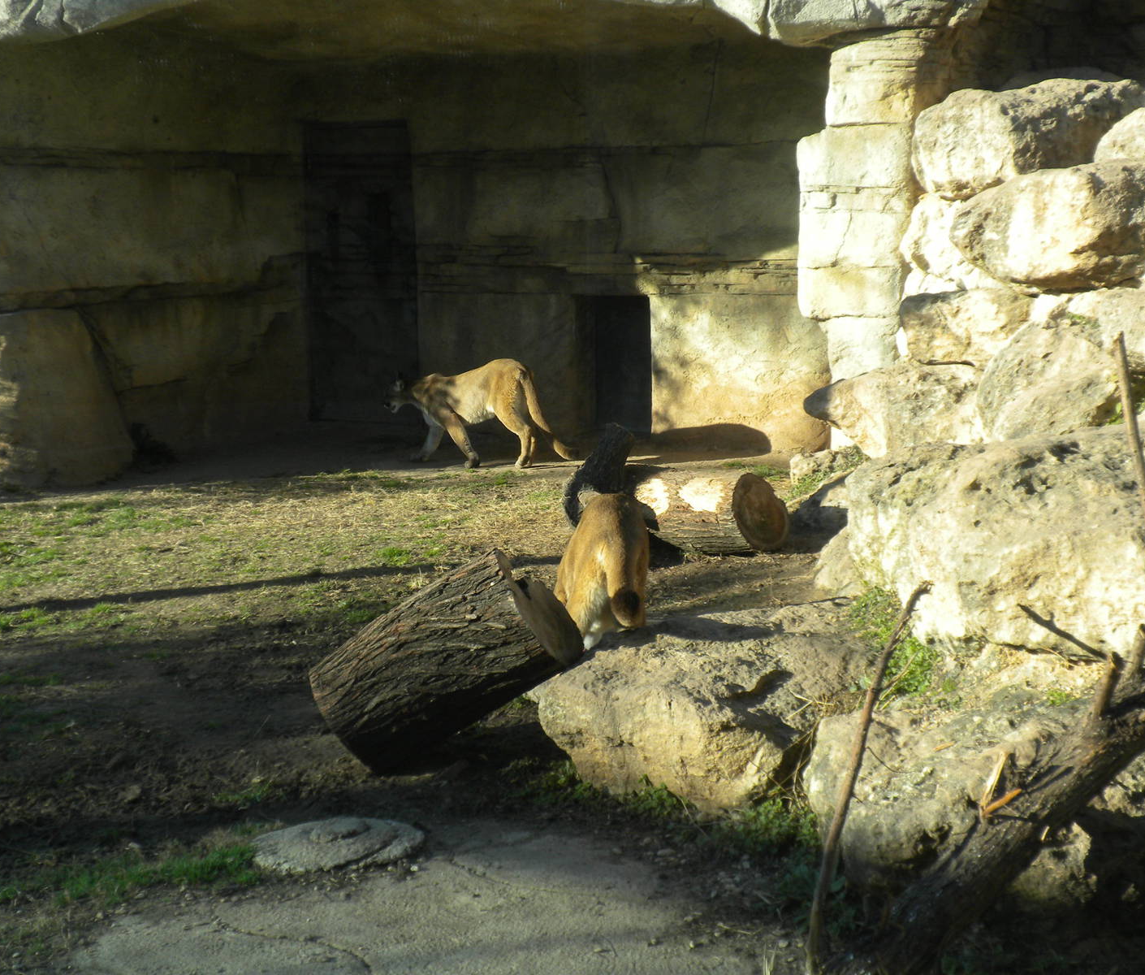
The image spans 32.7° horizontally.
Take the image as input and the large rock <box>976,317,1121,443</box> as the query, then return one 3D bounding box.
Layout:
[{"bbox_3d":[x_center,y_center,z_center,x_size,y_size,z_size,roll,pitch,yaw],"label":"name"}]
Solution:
[{"bbox_3d":[2.407,-0.523,9.900,0.680,0.620,0.550,-1,8,0],"label":"large rock"}]

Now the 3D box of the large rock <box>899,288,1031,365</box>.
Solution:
[{"bbox_3d":[2.070,-0.844,10.300,0.660,0.400,0.500,-3,8,-10],"label":"large rock"}]

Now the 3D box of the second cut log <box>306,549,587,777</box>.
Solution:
[{"bbox_3d":[-0.380,0.500,5.943,0.700,0.400,0.400,-31,4,9],"label":"second cut log"}]

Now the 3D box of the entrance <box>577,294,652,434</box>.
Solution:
[{"bbox_3d":[0.311,-0.800,12.665,0.570,0.920,0.220,4,10,35],"label":"entrance"}]

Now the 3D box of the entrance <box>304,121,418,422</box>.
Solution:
[{"bbox_3d":[-1.486,-1.514,13.700,0.770,2.100,0.300,-1,8,0],"label":"entrance"}]

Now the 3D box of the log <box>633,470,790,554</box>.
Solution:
[{"bbox_3d":[0.603,0.104,9.877,0.820,0.400,0.400,5,10,35],"label":"log"}]

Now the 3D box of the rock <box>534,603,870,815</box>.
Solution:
[{"bbox_3d":[0.373,0.568,5.207,0.680,0.380,0.800,4,10,33],"label":"rock"}]

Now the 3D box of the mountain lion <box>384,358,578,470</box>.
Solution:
[{"bbox_3d":[-0.575,-0.478,12.500,1.200,0.690,0.280,2,8,17],"label":"mountain lion"}]

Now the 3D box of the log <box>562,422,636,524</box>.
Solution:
[{"bbox_3d":[0.139,-0.050,10.100,0.300,0.540,0.300,14,8,-2],"label":"log"}]

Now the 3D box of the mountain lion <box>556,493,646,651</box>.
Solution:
[{"bbox_3d":[0.116,0.378,6.990,0.340,0.680,1.200,0,8,4],"label":"mountain lion"}]

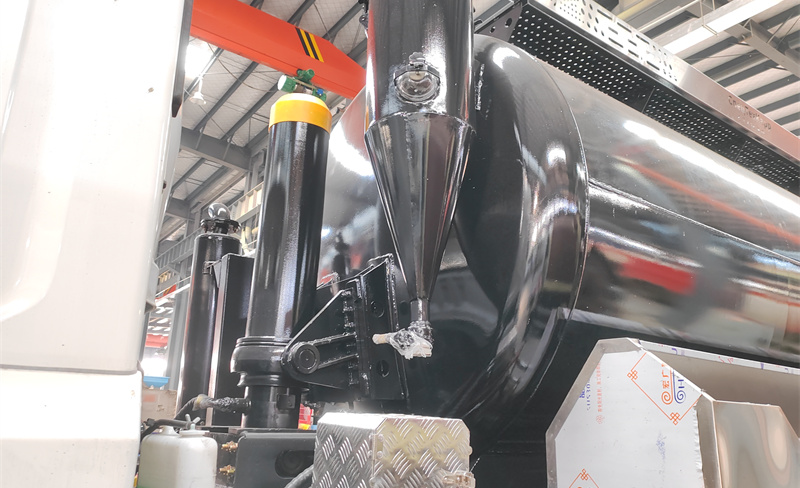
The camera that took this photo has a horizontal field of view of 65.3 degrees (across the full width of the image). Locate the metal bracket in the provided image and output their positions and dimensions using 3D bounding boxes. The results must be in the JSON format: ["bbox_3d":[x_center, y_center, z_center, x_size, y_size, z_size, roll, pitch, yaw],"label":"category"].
[{"bbox_3d":[-0.288,0.288,2.190,0.470,0.478,0.441,13,-19,-35],"label":"metal bracket"}]

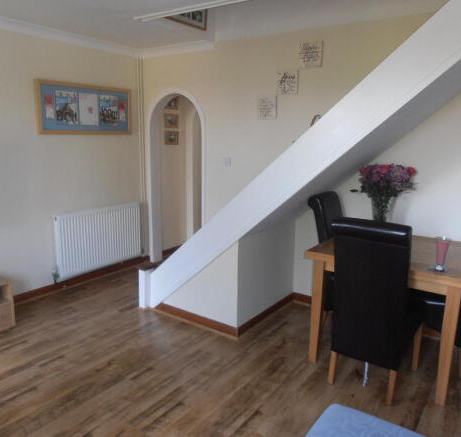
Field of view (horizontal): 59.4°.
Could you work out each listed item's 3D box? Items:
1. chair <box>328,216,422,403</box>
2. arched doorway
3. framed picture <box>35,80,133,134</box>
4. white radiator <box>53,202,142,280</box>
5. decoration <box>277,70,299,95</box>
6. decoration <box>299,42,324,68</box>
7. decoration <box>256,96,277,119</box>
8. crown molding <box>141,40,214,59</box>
[{"bbox_3d":[0.892,0.502,2.459,0.435,1.070,0.620,9,15,35],"label":"chair"},{"bbox_3d":[-0.562,-0.416,4.518,0.850,1.965,0.180,9,15,35],"label":"arched doorway"},{"bbox_3d":[-1.381,-1.053,3.934,0.030,0.471,1.060,9,15,35],"label":"framed picture"},{"bbox_3d":[-1.356,0.204,4.193,0.095,0.612,1.000,9,15,35],"label":"white radiator"},{"bbox_3d":[0.496,-1.166,3.495,0.200,0.200,0.020,9,15,35],"label":"decoration"},{"bbox_3d":[0.662,-1.349,3.338,0.200,0.200,0.020,9,15,35],"label":"decoration"},{"bbox_3d":[0.329,-0.985,3.654,0.200,0.200,0.020,9,15,35],"label":"decoration"},{"bbox_3d":[-0.564,-1.722,4.119,0.950,0.085,0.085,9,15,35],"label":"crown molding"}]

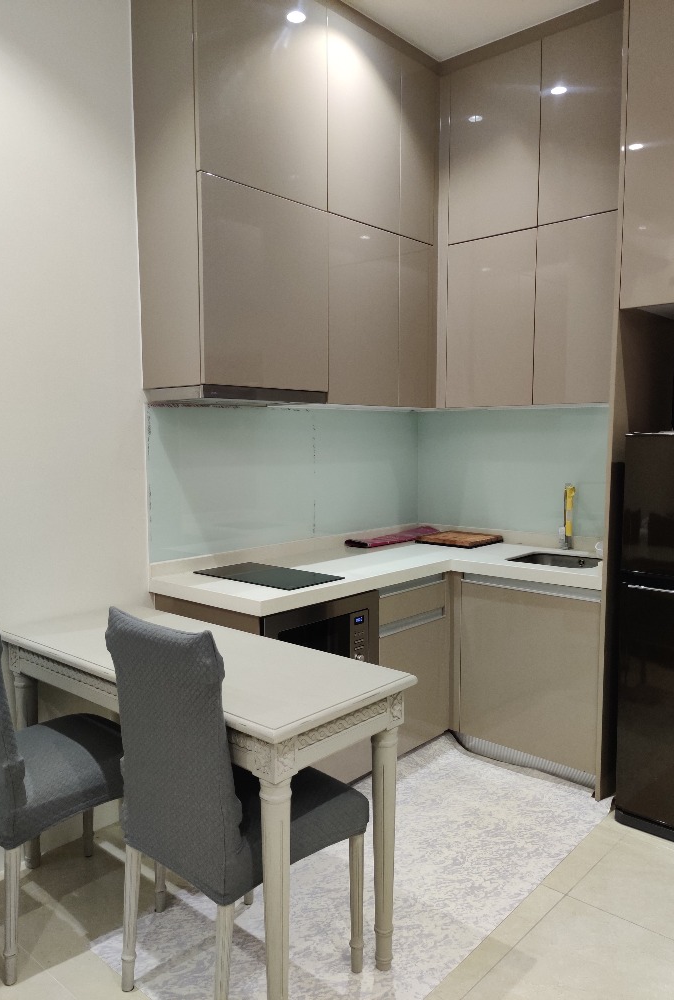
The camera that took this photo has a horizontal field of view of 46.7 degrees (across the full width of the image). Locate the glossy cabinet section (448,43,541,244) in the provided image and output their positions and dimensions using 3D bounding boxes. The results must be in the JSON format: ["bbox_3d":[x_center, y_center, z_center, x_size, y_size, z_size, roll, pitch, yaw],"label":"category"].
[{"bbox_3d":[0.793,-1.540,3.511,0.441,0.756,0.362,4,7,41],"label":"glossy cabinet section"}]

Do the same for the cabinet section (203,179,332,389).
[{"bbox_3d":[-0.374,-0.761,2.936,0.359,0.694,0.620,4,7,41],"label":"cabinet section"}]

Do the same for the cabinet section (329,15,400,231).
[{"bbox_3d":[-0.017,-1.519,3.280,0.359,0.756,0.466,4,7,41],"label":"cabinet section"}]

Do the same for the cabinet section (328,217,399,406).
[{"bbox_3d":[-0.016,-0.774,3.345,0.359,0.740,0.466,4,7,41],"label":"cabinet section"}]

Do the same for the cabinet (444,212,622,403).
[{"bbox_3d":[0.929,-0.776,3.388,0.866,0.731,0.321,4,7,41],"label":"cabinet"}]

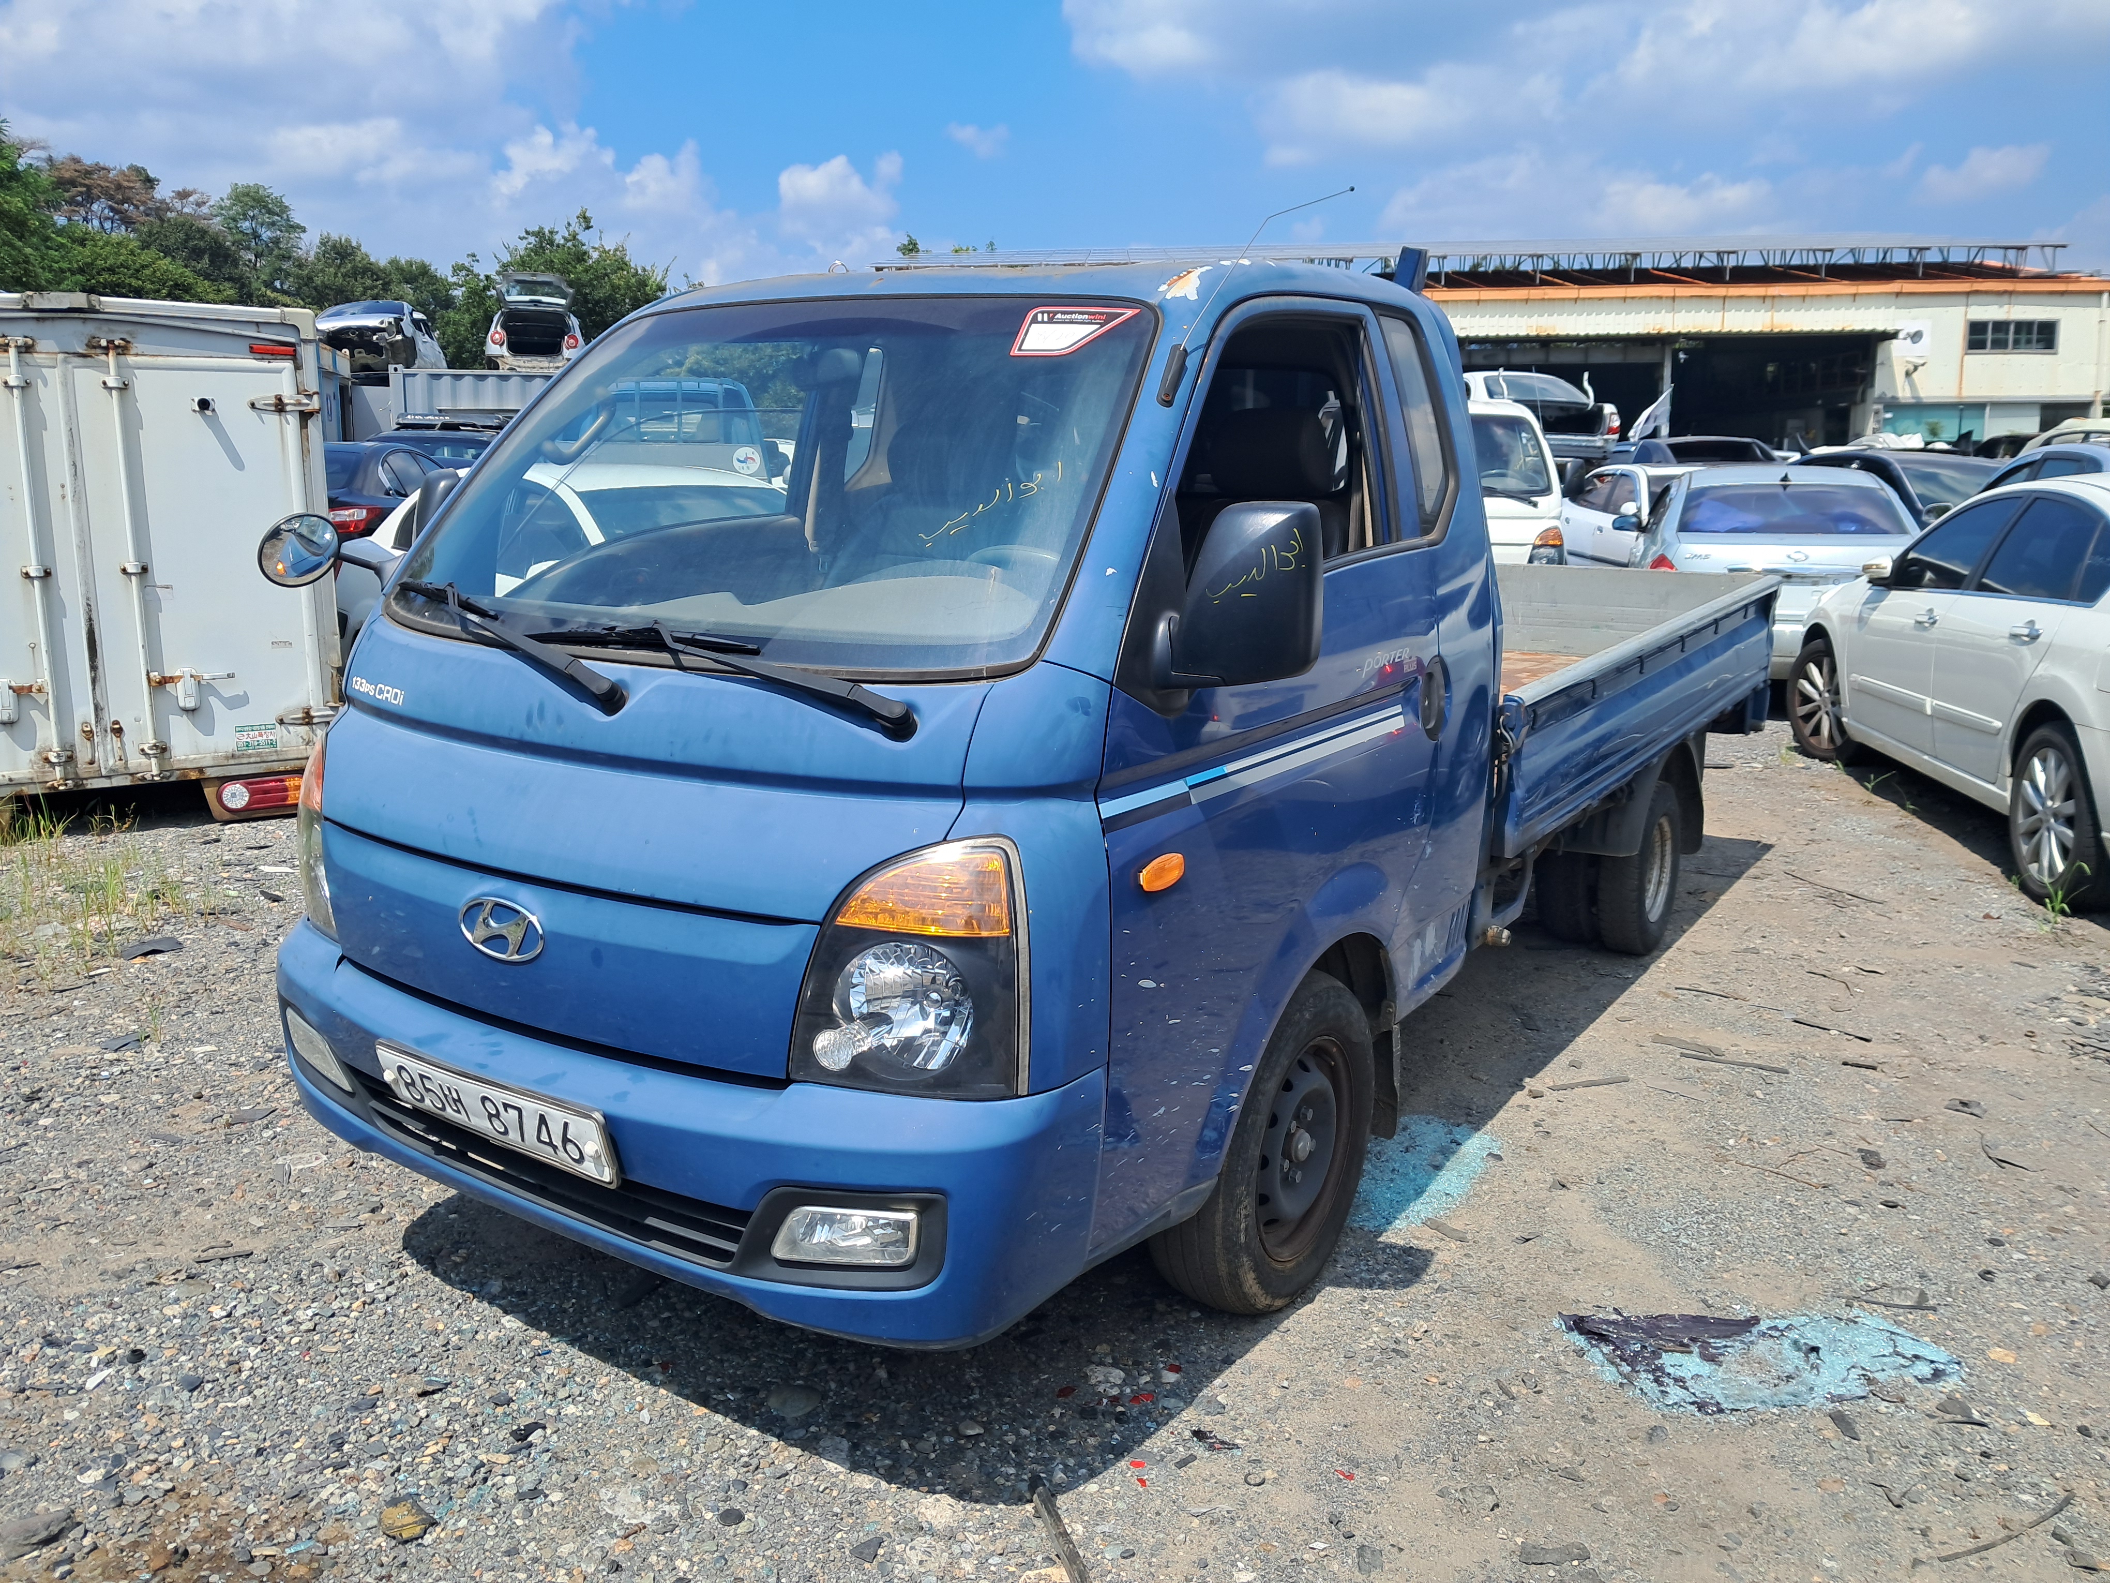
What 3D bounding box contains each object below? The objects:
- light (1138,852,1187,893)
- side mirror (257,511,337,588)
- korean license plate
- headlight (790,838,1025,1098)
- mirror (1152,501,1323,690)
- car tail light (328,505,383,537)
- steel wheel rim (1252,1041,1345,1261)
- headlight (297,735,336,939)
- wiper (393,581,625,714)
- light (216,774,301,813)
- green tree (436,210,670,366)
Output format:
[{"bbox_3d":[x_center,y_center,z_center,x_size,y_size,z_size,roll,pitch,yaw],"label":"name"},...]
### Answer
[{"bbox_3d":[0.161,0.117,2.405,0.030,0.060,0.120,8,14,33],"label":"light"},{"bbox_3d":[-1.427,-0.460,3.091,0.152,0.152,0.050,-12,41,-46],"label":"side mirror"},{"bbox_3d":[-0.876,0.496,2.566,0.535,0.118,0.022,8,26,33],"label":"korean license plate"},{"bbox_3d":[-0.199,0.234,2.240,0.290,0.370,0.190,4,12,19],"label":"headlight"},{"bbox_3d":[0.276,-0.292,2.433,0.225,0.265,0.140,6,14,25],"label":"mirror"},{"bbox_3d":[-5.114,-1.977,12.000,0.420,0.200,0.220,-3,12,-13],"label":"car tail light"},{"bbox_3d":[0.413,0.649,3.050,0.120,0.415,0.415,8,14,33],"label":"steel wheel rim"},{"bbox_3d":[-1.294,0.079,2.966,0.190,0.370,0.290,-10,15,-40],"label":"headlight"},{"bbox_3d":[-0.963,-0.279,2.829,0.069,0.089,0.817,-10,26,-45],"label":"wiper"},{"bbox_3d":[-3.127,0.003,6.552,0.380,0.120,0.070,-9,15,-37],"label":"light"},{"bbox_3d":[-9.600,-8.050,32.000,4.600,5.800,4.500,0,12,0],"label":"green tree"}]

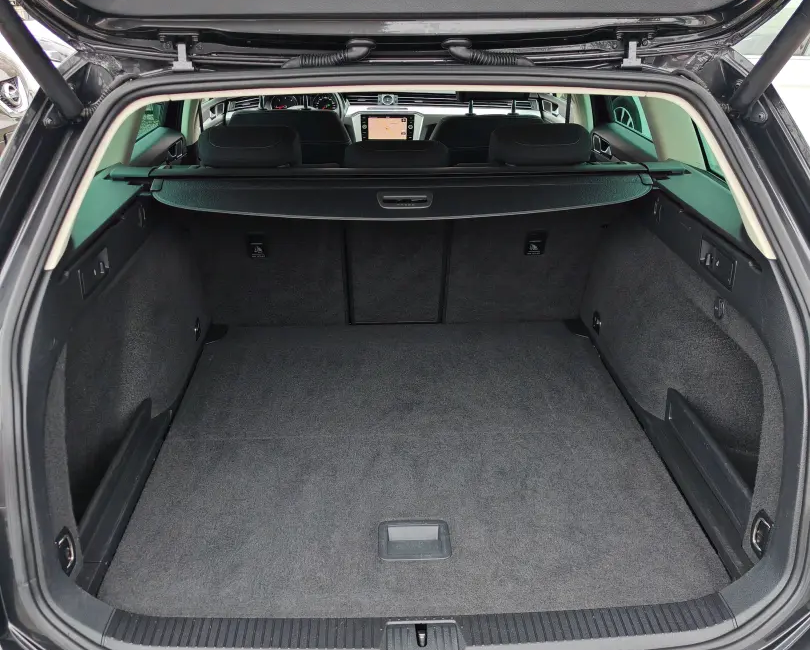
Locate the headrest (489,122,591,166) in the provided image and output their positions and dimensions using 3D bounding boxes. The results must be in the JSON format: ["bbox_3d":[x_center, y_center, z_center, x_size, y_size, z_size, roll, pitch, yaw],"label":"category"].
[{"bbox_3d":[0.312,-0.415,1.890,0.235,0.110,0.100,-1,37,-2],"label":"headrest"}]

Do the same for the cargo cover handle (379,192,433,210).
[{"bbox_3d":[0.000,-0.269,1.760,0.120,0.022,0.058,-1,44,-2],"label":"cargo cover handle"}]

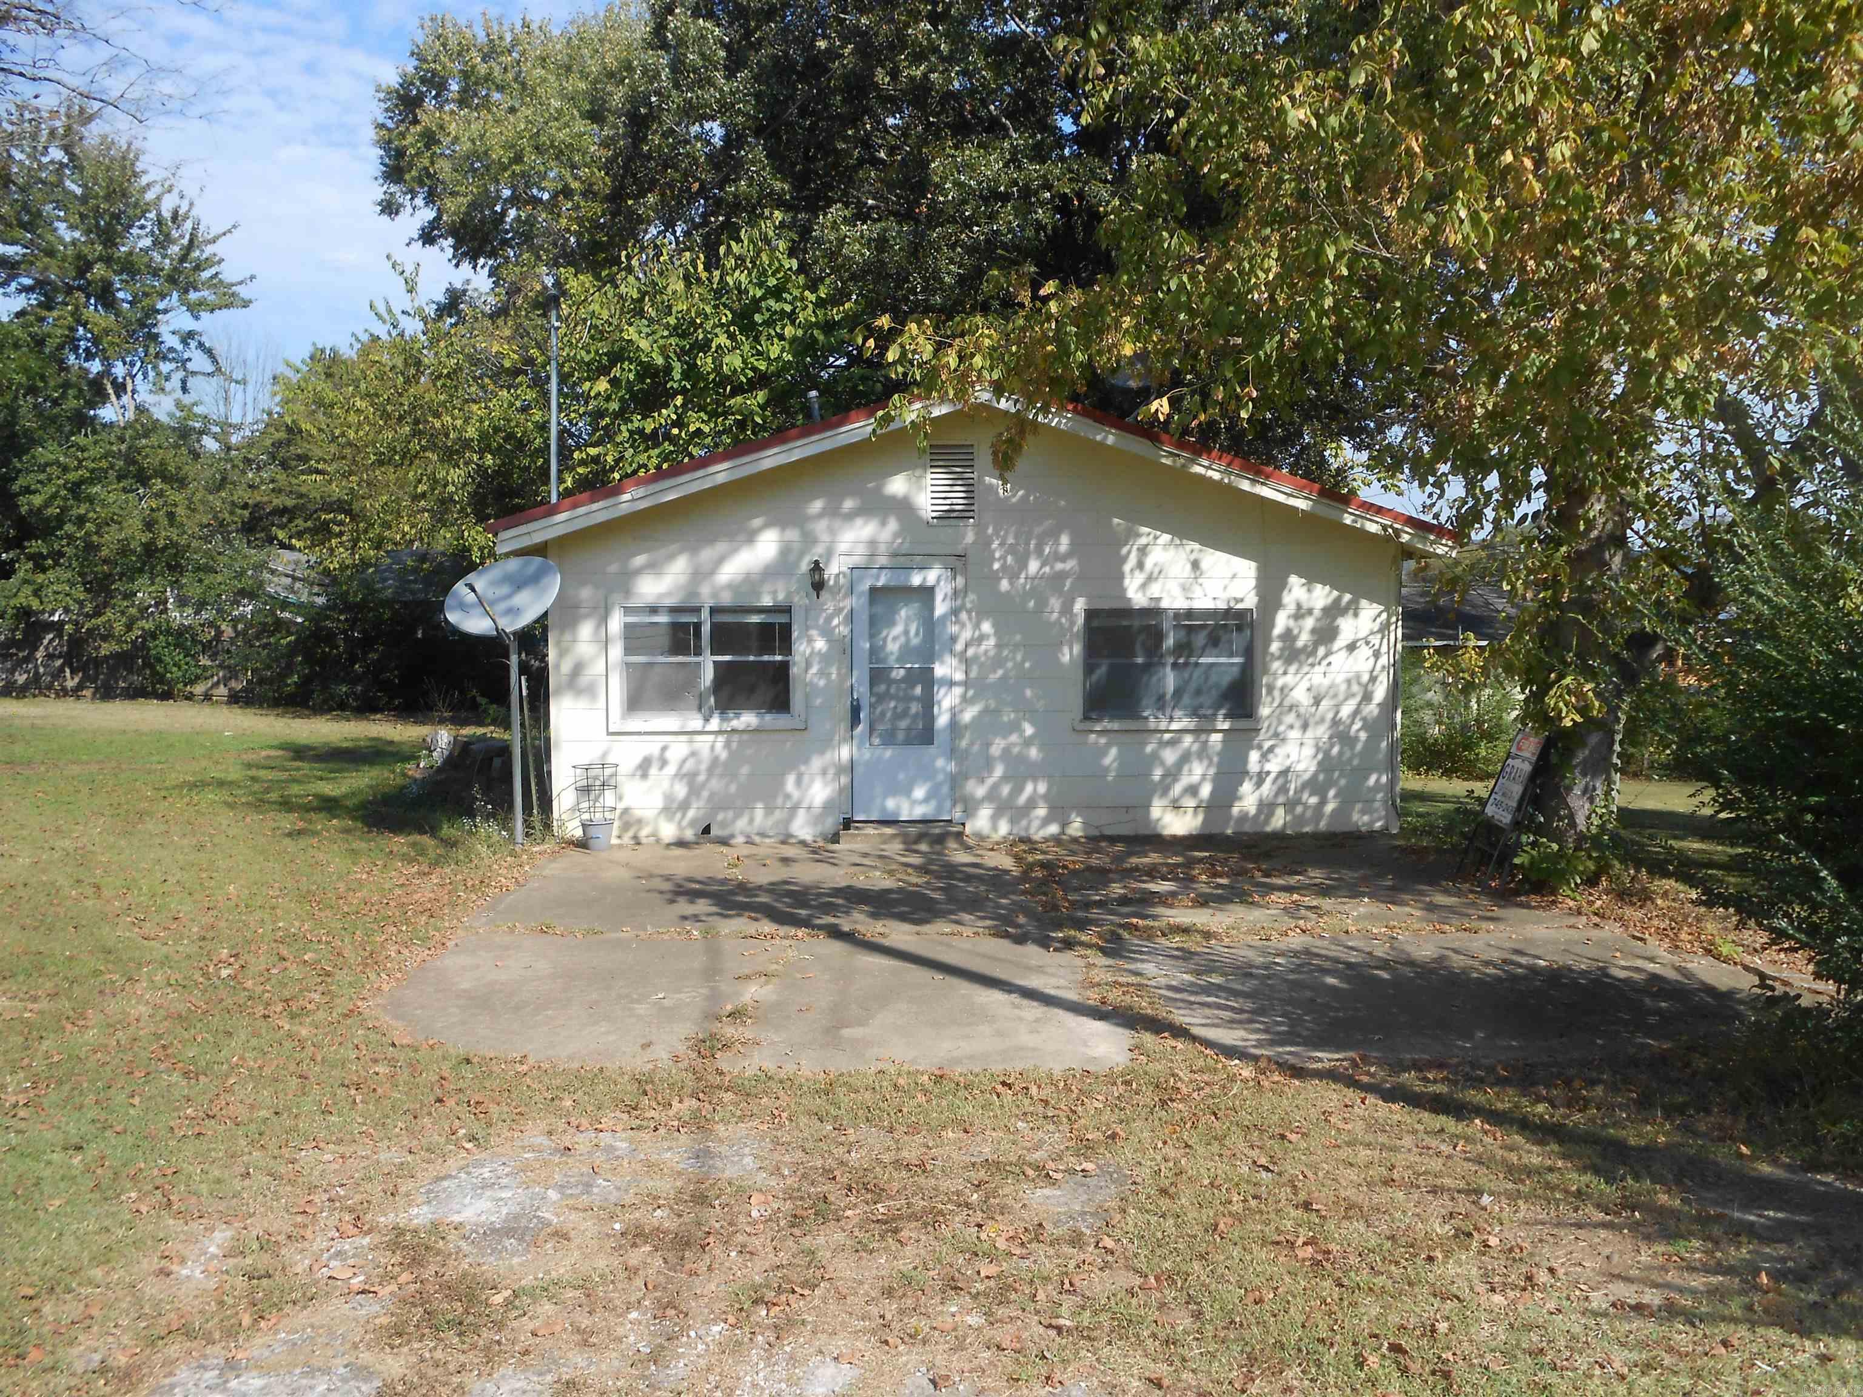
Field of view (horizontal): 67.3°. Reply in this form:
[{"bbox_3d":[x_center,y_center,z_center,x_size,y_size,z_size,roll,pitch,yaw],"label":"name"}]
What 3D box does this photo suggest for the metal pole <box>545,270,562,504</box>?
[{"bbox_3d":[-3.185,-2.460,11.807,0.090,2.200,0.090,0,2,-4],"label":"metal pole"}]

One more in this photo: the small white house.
[{"bbox_3d":[0.087,-0.856,15.408,7.740,3.720,8.600,0,2,-4],"label":"small white house"}]

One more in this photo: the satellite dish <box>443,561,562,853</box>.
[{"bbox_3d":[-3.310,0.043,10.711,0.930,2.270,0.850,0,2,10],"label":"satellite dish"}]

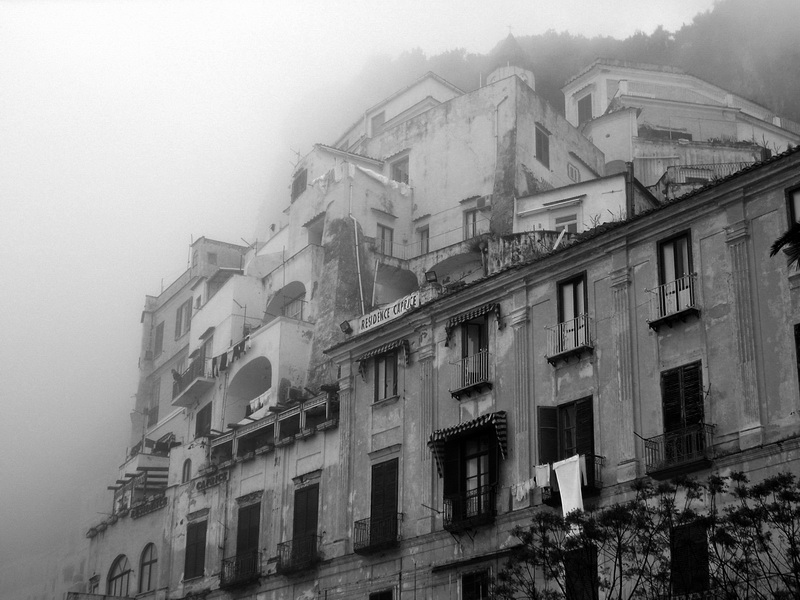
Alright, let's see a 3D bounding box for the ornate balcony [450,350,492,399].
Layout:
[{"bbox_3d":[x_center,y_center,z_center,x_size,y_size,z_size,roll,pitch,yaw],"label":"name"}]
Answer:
[{"bbox_3d":[2.200,2.348,46.132,0.360,1.119,1.485,19,-29,-37],"label":"ornate balcony"}]

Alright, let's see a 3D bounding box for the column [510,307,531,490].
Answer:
[{"bbox_3d":[3.534,2.881,44.067,0.210,5.470,0.680,18,-28,-35],"label":"column"}]

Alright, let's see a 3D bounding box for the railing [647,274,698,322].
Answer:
[{"bbox_3d":[7.305,0.030,39.979,0.350,0.980,1.580,18,-28,-35],"label":"railing"}]

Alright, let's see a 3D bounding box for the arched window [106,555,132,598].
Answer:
[{"bbox_3d":[-11.384,11.419,61.414,0.250,1.950,2.600,13,-25,-27],"label":"arched window"}]

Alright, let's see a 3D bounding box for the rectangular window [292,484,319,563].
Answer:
[{"bbox_3d":[-2.956,7.312,48.129,0.180,2.660,1.302,19,-28,-36],"label":"rectangular window"}]

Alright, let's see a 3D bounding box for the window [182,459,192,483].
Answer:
[{"bbox_3d":[-7.642,6.226,54.652,0.180,0.921,0.546,19,-28,-36],"label":"window"}]

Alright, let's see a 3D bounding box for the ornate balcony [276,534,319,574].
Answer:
[{"bbox_3d":[-3.161,8.077,47.513,0.470,0.910,1.974,19,-28,-36],"label":"ornate balcony"}]

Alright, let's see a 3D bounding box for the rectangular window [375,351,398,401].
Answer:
[{"bbox_3d":[-0.411,2.513,49.116,0.206,1.491,1.203,18,-27,-36],"label":"rectangular window"}]

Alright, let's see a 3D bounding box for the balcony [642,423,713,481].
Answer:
[{"bbox_3d":[7.148,3.892,38.265,0.444,1.006,1.883,18,-27,-36],"label":"balcony"}]

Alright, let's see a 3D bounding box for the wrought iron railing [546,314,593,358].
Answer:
[{"bbox_3d":[4.875,1.098,43.278,0.360,0.933,1.470,19,-29,-37],"label":"wrought iron railing"}]

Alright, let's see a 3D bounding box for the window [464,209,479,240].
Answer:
[{"bbox_3d":[3.498,-3.695,74.000,0.780,1.620,0.200,-16,-27,35],"label":"window"}]

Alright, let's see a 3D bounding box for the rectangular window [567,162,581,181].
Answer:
[{"bbox_3d":[9.319,-6.703,80.304,0.180,0.850,1.268,-15,-28,34],"label":"rectangular window"}]

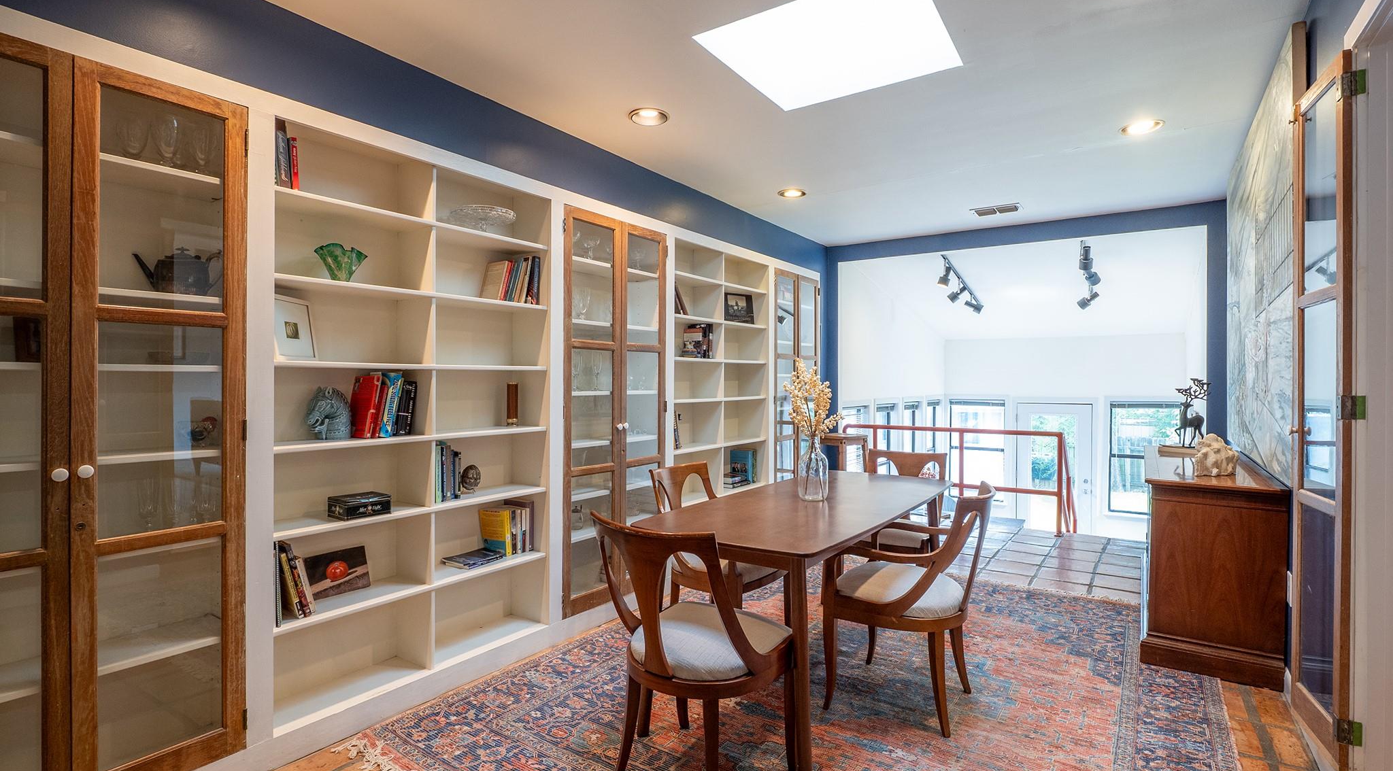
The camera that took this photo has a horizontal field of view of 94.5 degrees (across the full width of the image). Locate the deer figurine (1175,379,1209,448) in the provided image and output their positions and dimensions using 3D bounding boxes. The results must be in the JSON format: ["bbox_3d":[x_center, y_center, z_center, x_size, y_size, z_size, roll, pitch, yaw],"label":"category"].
[{"bbox_3d":[2.909,0.163,3.779,0.165,0.408,0.120,0,0,35],"label":"deer figurine"}]

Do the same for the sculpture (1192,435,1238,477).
[{"bbox_3d":[2.461,0.327,3.050,0.170,0.190,0.150,0,0,35],"label":"sculpture"}]

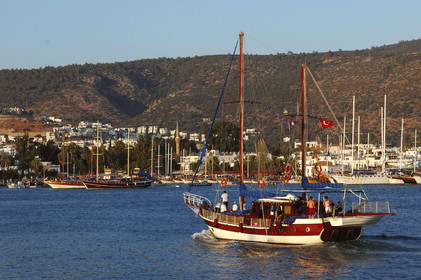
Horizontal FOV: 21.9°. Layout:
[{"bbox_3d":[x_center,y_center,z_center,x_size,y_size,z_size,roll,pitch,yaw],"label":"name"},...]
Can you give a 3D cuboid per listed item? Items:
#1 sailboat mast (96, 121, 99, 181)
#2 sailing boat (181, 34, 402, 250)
[{"bbox_3d":[-35.875,3.429,345.000,0.420,19.100,0.420,0,-2,0],"label":"sailboat mast"},{"bbox_3d":[4.242,-0.264,79.231,4.949,15.655,20.200,1,-2,-38],"label":"sailing boat"}]

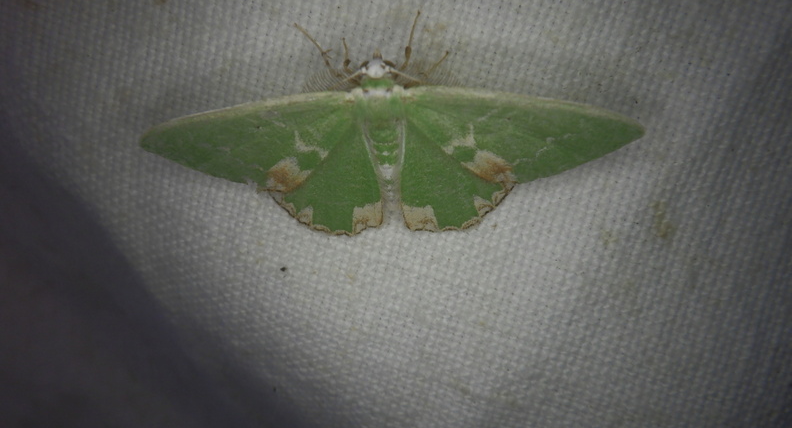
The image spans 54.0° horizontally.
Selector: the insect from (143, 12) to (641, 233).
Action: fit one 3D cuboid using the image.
[{"bbox_3d":[0.000,-0.005,0.046,0.030,0.004,0.013,-2,98,5],"label":"insect"}]

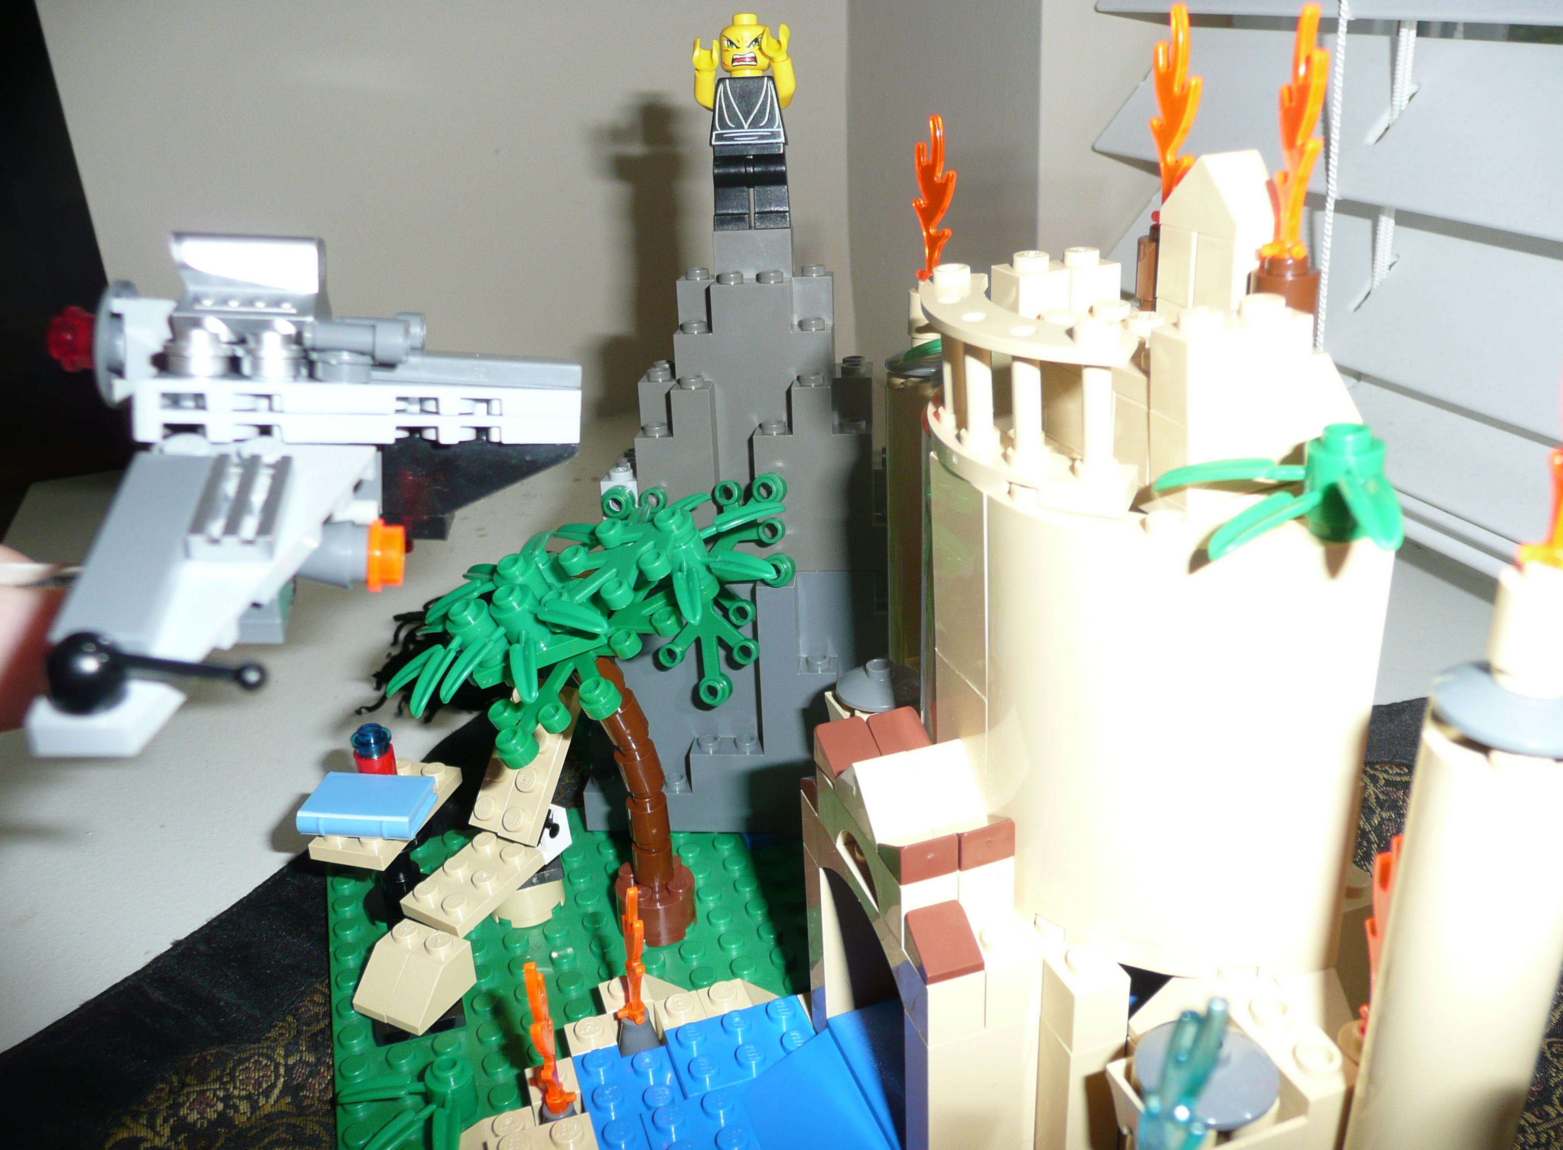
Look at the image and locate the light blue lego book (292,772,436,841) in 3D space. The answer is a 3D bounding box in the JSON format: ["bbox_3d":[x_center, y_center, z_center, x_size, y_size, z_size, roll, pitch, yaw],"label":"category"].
[{"bbox_3d":[-0.088,0.049,0.271,0.024,0.005,0.016,1,23,6],"label":"light blue lego book"}]

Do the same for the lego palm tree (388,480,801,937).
[{"bbox_3d":[-0.034,0.029,0.247,0.077,0.087,0.043,-10,24,-16],"label":"lego palm tree"}]

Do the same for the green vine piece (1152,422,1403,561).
[{"bbox_3d":[0.056,-0.009,0.137,0.024,0.011,0.029,-15,25,-27],"label":"green vine piece"}]

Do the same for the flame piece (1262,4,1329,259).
[{"bbox_3d":[0.058,-0.050,0.142,0.006,0.027,0.007,-13,24,-23],"label":"flame piece"}]

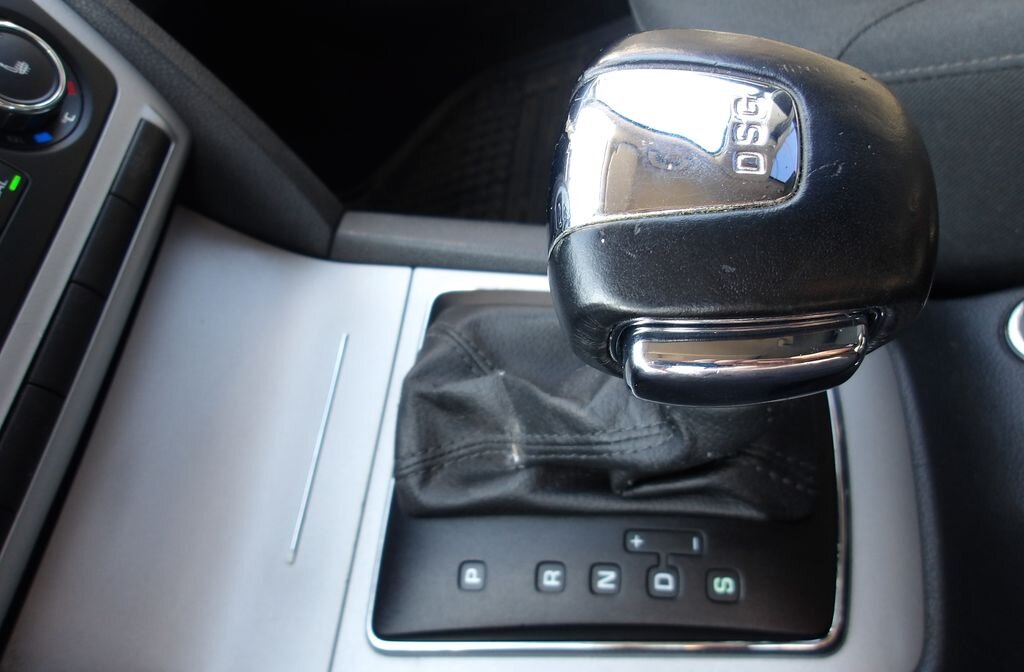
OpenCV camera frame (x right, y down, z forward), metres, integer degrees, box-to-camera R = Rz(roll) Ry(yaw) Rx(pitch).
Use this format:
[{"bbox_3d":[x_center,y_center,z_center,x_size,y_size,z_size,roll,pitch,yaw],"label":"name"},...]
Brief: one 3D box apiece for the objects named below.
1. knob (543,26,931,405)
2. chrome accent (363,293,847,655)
[{"bbox_3d":[0.047,-0.021,0.169,0.074,0.080,0.064,-4,60,20],"label":"knob"},{"bbox_3d":[0.028,0.036,0.251,0.140,0.009,0.129,-4,60,20],"label":"chrome accent"}]

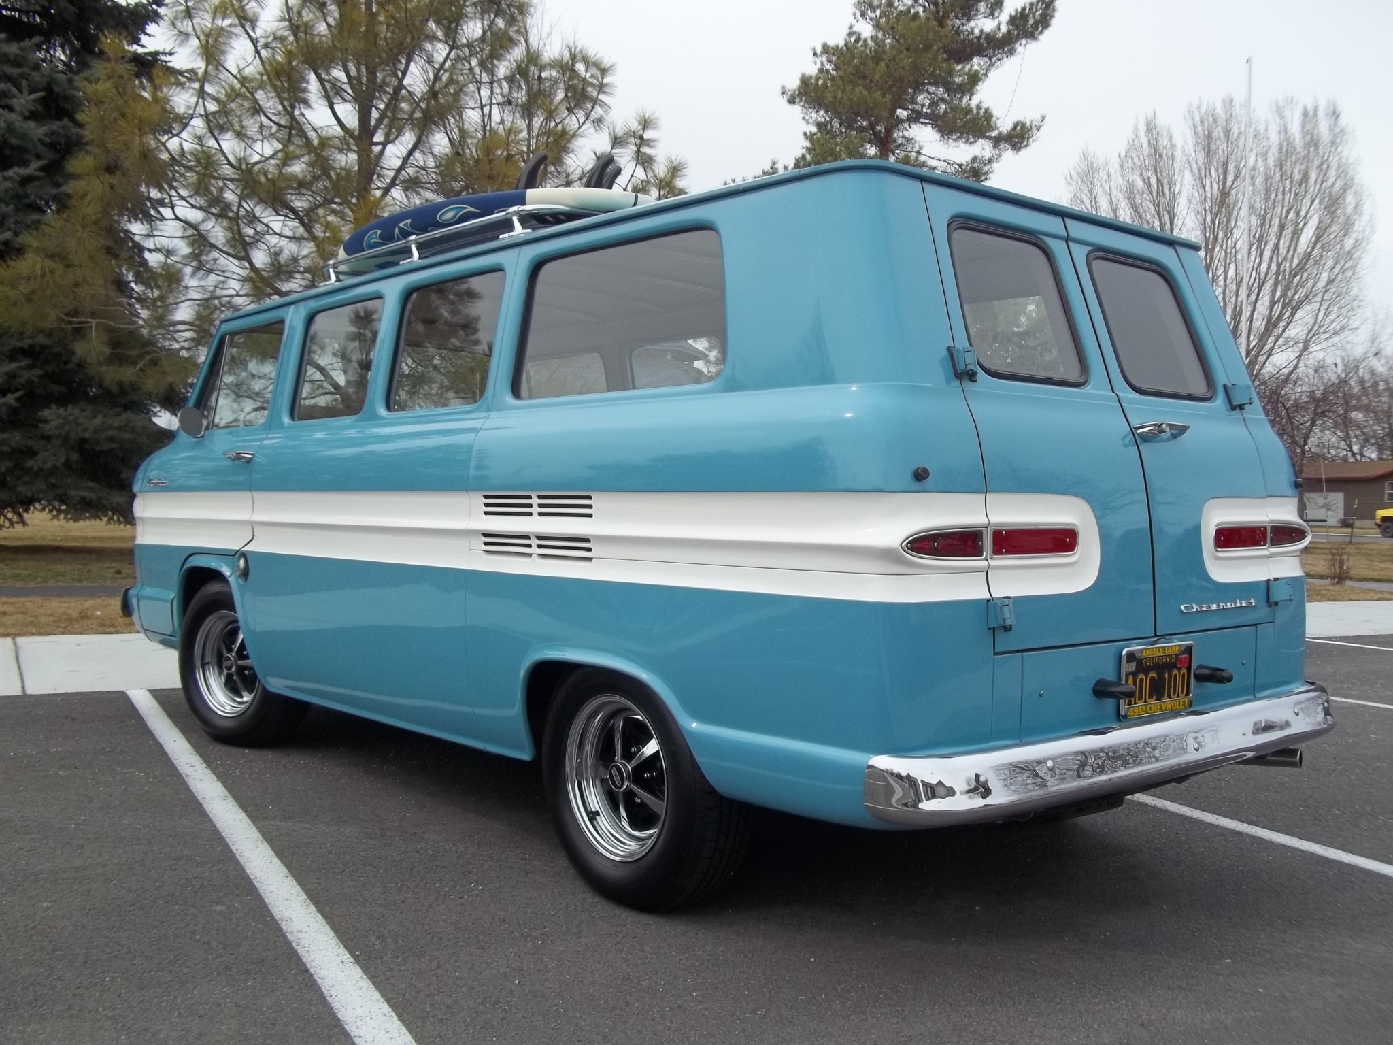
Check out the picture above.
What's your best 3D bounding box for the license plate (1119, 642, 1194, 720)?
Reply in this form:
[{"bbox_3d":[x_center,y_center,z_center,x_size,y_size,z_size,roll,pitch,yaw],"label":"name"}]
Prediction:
[{"bbox_3d":[1.050,0.354,2.910,0.312,0.160,0.020,0,1,-41],"label":"license plate"}]

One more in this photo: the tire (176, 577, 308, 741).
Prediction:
[{"bbox_3d":[-1.715,0.545,4.925,0.640,0.640,0.200,1,1,34],"label":"tire"}]

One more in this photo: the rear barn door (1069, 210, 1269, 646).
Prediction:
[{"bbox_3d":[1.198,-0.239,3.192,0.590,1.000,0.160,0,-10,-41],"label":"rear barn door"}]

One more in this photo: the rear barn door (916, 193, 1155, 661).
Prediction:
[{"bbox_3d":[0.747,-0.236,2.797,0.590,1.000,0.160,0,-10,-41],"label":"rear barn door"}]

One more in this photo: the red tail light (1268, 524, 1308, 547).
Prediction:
[{"bbox_3d":[1.562,0.035,3.431,0.065,0.060,0.250,1,1,39],"label":"red tail light"}]

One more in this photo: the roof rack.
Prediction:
[{"bbox_3d":[-0.387,-0.867,4.542,1.340,0.100,1.400,0,1,-41],"label":"roof rack"}]

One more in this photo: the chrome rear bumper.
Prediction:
[{"bbox_3d":[1.029,0.502,2.935,1.780,0.160,0.165,0,1,-41],"label":"chrome rear bumper"}]

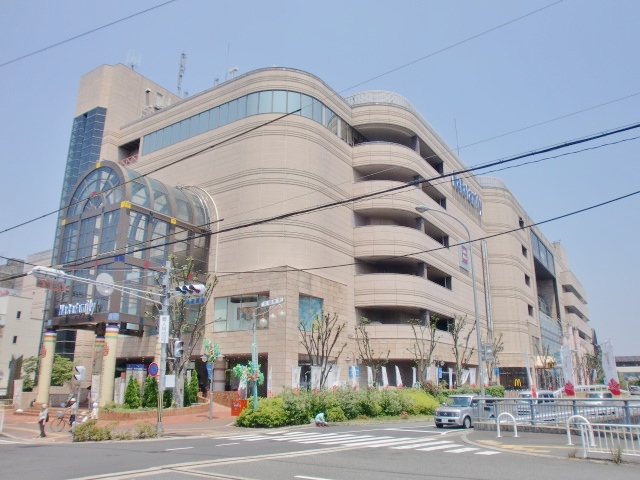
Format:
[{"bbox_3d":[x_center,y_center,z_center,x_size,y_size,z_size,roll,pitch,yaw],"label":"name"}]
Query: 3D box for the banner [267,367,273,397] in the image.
[{"bbox_3d":[-2.956,8.334,30.378,0.120,1.740,0.500,-9,-18,29],"label":"banner"}]

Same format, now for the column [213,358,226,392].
[{"bbox_3d":[-9.370,13.078,48.266,1.200,3.960,1.200,10,-19,-32],"label":"column"}]

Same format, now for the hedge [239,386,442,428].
[{"bbox_3d":[1.831,10.719,33.540,14.600,2.000,3.200,14,-21,-38],"label":"hedge"}]

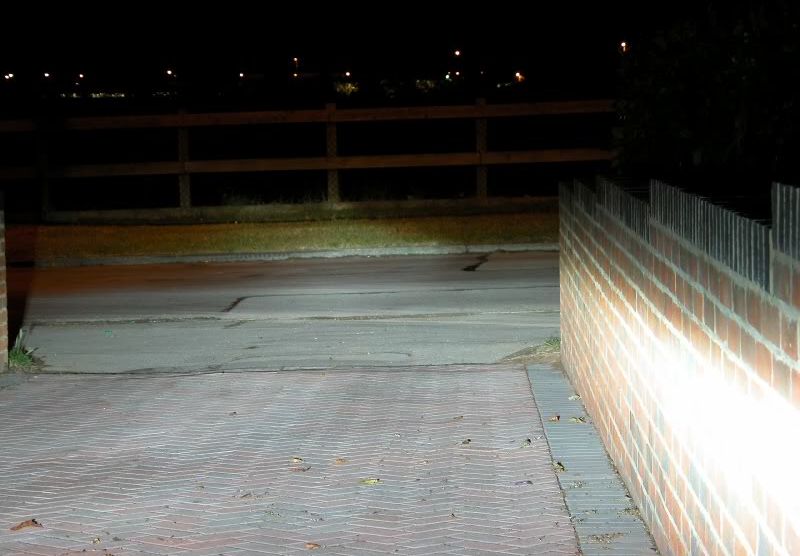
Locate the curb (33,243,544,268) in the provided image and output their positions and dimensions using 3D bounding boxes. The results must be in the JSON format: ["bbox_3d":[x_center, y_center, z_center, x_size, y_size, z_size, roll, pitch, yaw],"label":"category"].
[{"bbox_3d":[-1.074,-0.234,24.250,5.300,0.110,0.160,-2,4,0],"label":"curb"}]

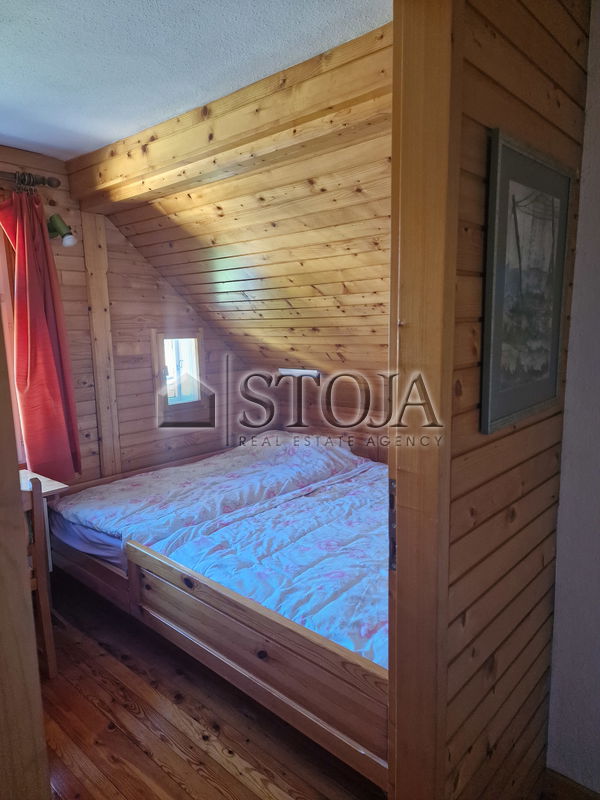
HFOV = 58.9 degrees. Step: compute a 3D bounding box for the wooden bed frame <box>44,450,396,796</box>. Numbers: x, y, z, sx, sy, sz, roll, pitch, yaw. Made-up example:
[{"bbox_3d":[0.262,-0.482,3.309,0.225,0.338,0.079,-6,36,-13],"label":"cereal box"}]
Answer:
[{"bbox_3d":[-0.050,0.762,2.683,2.260,0.540,1.450,7,12,42],"label":"wooden bed frame"}]

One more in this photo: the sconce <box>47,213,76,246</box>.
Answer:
[{"bbox_3d":[-1.234,-0.877,2.742,0.144,0.145,0.103,7,12,42],"label":"sconce"}]

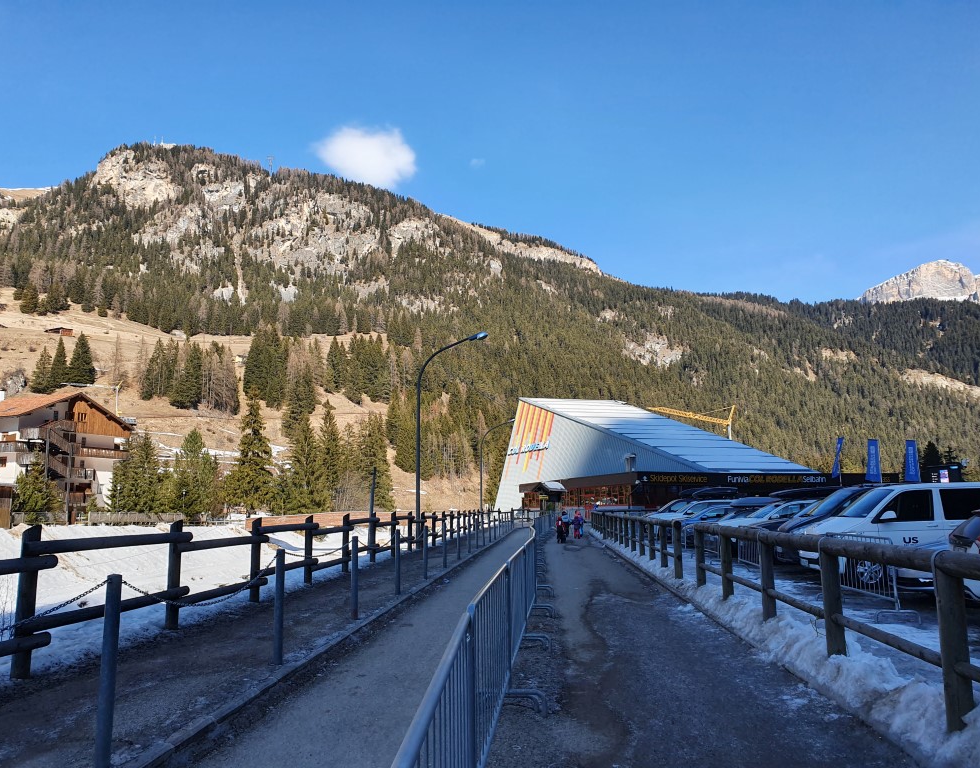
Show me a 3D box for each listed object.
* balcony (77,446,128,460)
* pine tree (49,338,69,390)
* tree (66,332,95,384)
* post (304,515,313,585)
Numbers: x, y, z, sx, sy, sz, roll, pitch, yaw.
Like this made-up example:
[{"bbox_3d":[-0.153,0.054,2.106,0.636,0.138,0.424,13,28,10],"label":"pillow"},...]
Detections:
[{"bbox_3d":[-50.551,9.188,100.475,1.300,1.250,7.200,-4,-10,25],"label":"balcony"},{"bbox_3d":[-136.167,-6.075,243.962,6.312,17.089,6.312,0,-9,0],"label":"pine tree"},{"bbox_3d":[-129.407,-8.146,244.282,8.849,16.810,8.849,0,-9,0],"label":"tree"},{"bbox_3d":[-3.384,3.105,14.426,0.140,1.277,0.140,0,-9,0],"label":"post"}]

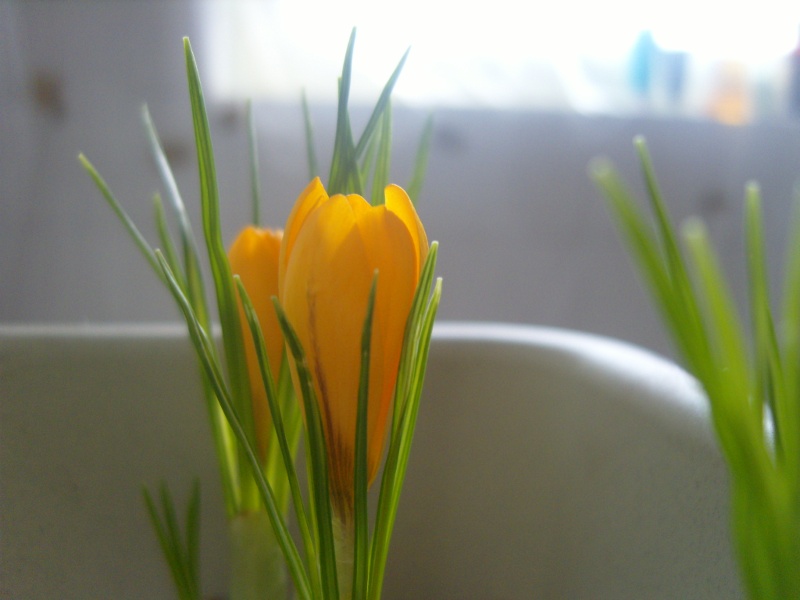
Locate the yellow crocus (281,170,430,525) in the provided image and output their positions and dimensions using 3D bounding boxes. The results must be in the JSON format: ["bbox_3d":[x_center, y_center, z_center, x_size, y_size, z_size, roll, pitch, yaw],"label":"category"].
[{"bbox_3d":[-0.006,0.007,0.112,0.021,0.047,0.021,1,3,0],"label":"yellow crocus"}]

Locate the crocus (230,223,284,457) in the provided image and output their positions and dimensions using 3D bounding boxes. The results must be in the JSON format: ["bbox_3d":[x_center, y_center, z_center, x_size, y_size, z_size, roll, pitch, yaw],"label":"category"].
[{"bbox_3d":[-0.025,0.008,0.143,0.013,0.043,0.013,-1,3,0],"label":"crocus"}]

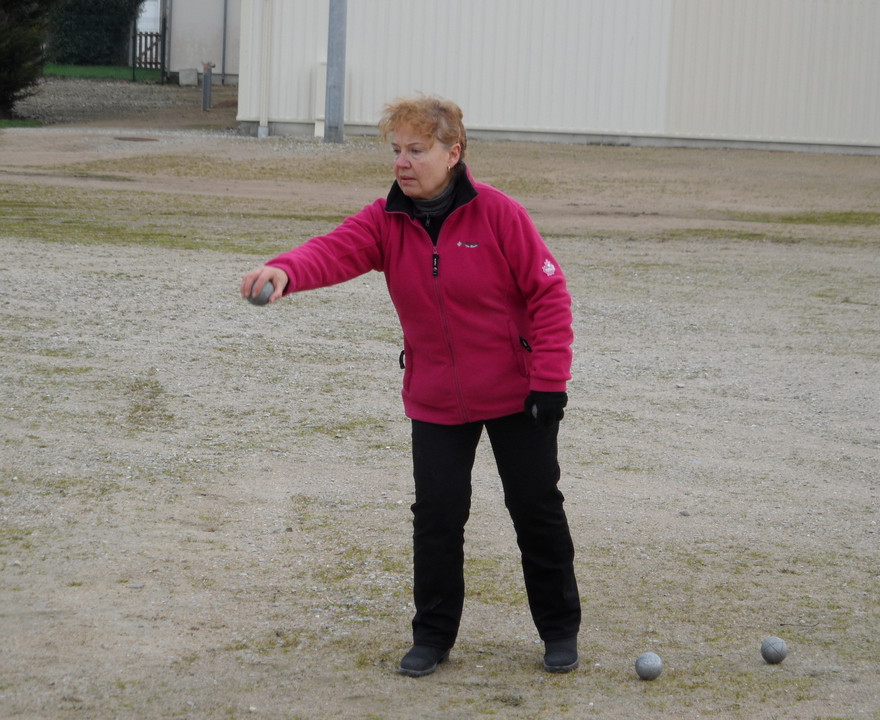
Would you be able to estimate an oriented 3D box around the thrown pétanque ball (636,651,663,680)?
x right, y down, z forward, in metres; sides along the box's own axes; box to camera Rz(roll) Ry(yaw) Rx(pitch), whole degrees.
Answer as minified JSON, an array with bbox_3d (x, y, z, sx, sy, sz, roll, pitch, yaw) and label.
[{"bbox_3d":[0.561,0.823,7.460,0.074,0.074,0.074,2,8,0],"label":"thrown pétanque ball"}]

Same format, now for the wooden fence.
[{"bbox_3d":[-7.253,-7.688,69.000,0.720,0.950,0.070,2,8,-2],"label":"wooden fence"}]

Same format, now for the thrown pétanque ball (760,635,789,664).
[{"bbox_3d":[0.928,0.807,7.710,0.074,0.074,0.074,2,8,0],"label":"thrown pétanque ball"}]

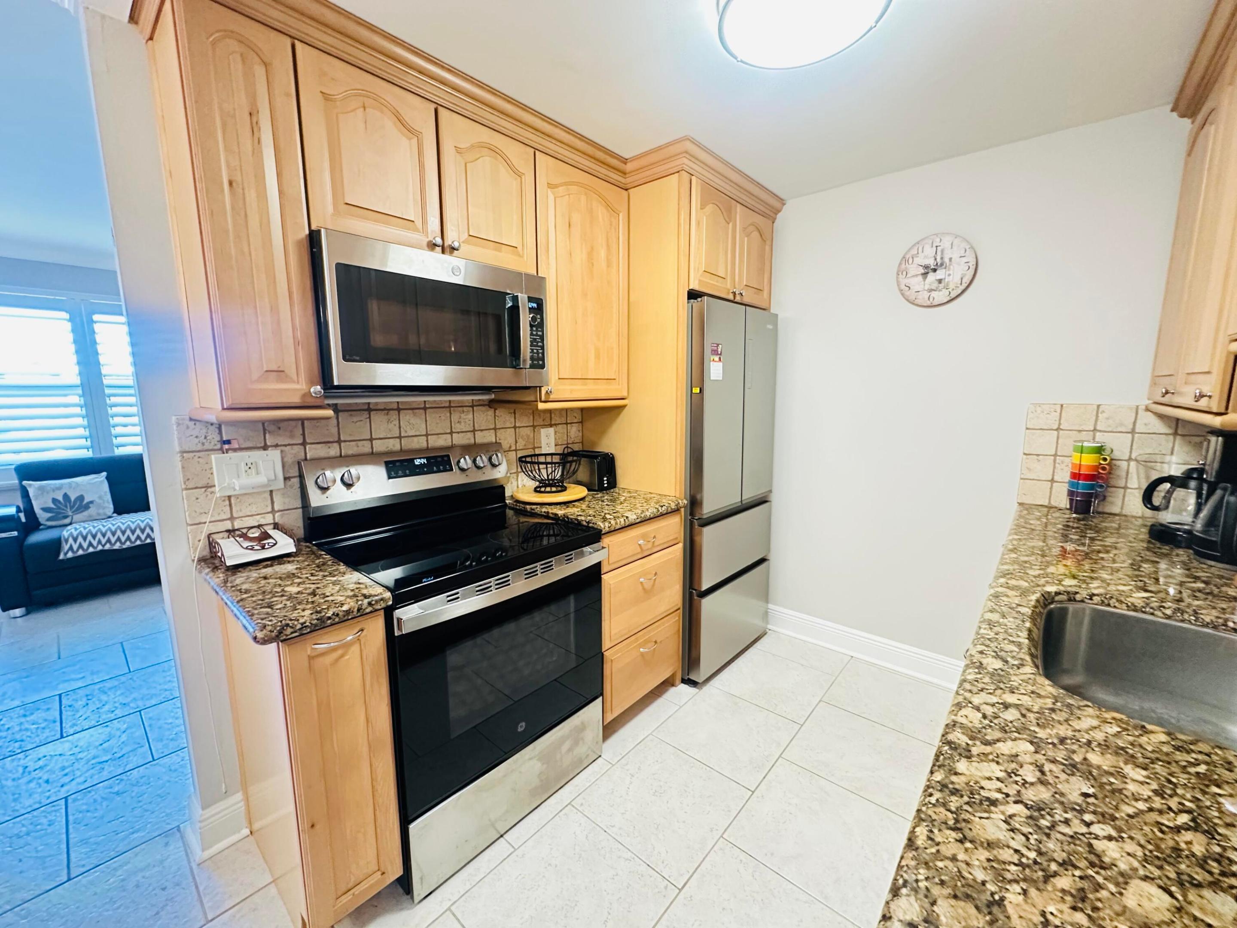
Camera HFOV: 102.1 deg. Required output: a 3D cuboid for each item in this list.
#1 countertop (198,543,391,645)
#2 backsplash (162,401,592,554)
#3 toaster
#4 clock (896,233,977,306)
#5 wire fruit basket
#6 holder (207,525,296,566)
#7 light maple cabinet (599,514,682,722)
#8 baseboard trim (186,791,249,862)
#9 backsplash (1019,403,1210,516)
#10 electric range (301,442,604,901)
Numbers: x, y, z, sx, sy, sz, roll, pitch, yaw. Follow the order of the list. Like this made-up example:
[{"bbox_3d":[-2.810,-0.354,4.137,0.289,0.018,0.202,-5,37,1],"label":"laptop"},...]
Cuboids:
[{"bbox_3d":[-0.887,0.315,1.331,0.650,0.034,0.277,7,11,40],"label":"countertop"},{"bbox_3d":[-0.708,-0.024,2.010,0.012,0.435,1.593,7,11,40],"label":"backsplash"},{"bbox_3d":[-0.136,0.033,2.510,0.213,0.171,0.135,7,11,40],"label":"toaster"},{"bbox_3d":[1.419,-0.865,2.239,0.307,0.307,0.025,7,11,40],"label":"clock"},{"bbox_3d":[-0.310,0.046,2.243,0.274,0.152,0.274,0,8,0],"label":"wire fruit basket"},{"bbox_3d":[-1.073,0.237,1.474,0.160,0.077,0.182,7,11,40],"label":"holder"},{"bbox_3d":[-0.125,0.619,2.281,0.635,0.843,0.542,7,11,40],"label":"light maple cabinet"},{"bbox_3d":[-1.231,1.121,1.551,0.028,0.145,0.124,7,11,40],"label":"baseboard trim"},{"bbox_3d":[1.956,-0.009,1.915,0.630,0.429,0.012,7,11,40],"label":"backsplash"},{"bbox_3d":[-0.535,0.561,1.757,0.675,1.183,0.755,7,11,40],"label":"electric range"}]

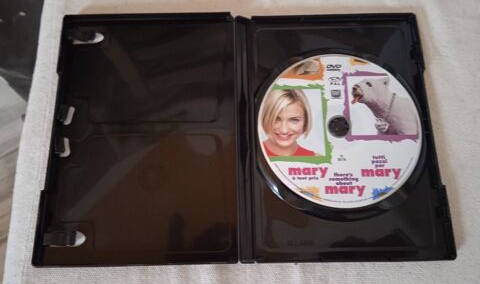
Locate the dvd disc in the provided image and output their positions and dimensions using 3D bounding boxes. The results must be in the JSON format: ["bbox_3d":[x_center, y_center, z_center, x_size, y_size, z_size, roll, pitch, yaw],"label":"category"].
[{"bbox_3d":[0.073,-0.011,0.287,0.120,0.001,0.120,0,73,1],"label":"dvd disc"}]

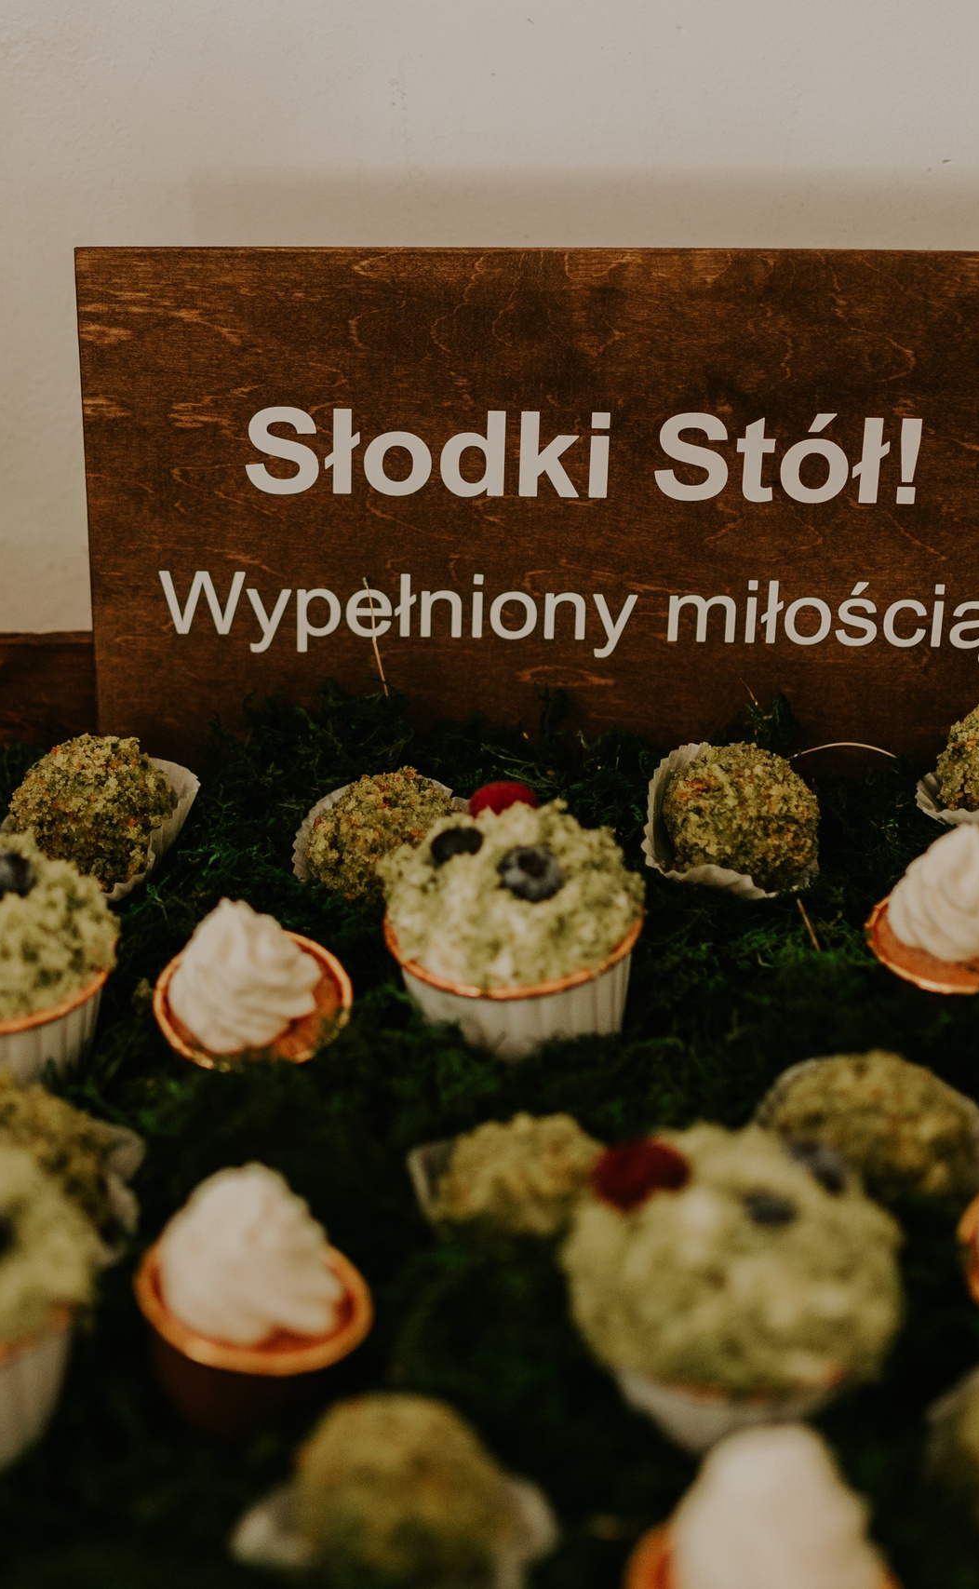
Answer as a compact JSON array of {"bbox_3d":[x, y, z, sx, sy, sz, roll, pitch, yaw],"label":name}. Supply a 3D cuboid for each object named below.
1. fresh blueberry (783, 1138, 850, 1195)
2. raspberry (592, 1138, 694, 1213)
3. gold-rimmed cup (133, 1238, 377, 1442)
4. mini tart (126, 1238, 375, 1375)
[{"bbox_3d":[0.071,0.081,0.502,0.015,0.013,0.015,0,39,0],"label":"fresh blueberry"},{"bbox_3d":[0.032,0.083,0.495,0.021,0.017,0.020,0,39,0],"label":"raspberry"},{"bbox_3d":[-0.051,0.117,0.500,0.051,0.033,0.051,4,39,-4],"label":"gold-rimmed cup"},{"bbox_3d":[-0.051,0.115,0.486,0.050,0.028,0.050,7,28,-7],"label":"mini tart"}]

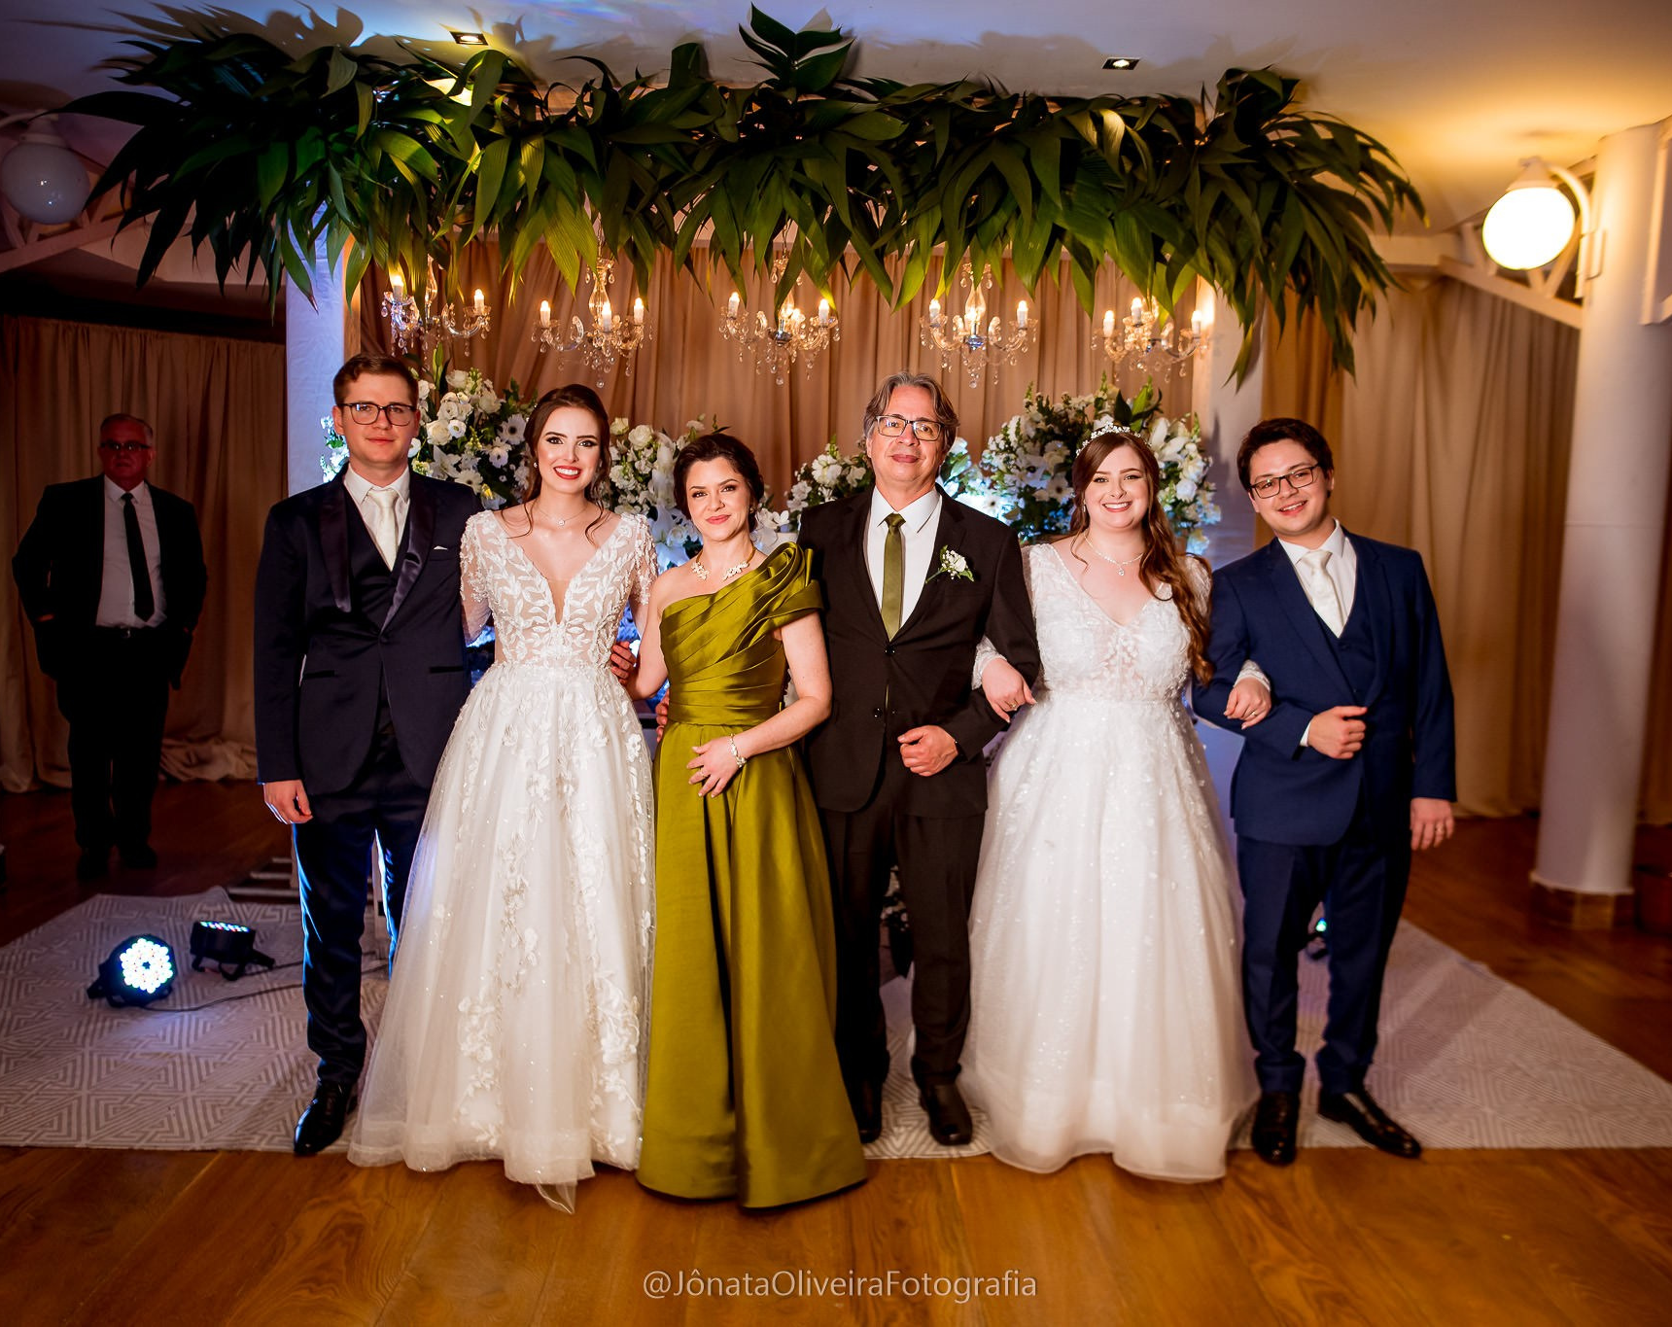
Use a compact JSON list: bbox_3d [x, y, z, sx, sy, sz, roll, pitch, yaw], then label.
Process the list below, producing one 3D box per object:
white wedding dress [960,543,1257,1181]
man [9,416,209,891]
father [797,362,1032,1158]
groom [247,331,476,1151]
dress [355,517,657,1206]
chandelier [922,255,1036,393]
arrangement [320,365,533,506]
[{"bbox_3d":[0.649,0.425,3.154,0.680,1.380,0.620,2,6,5],"label":"white wedding dress"},{"bbox_3d":[-2.923,-0.083,5.335,0.670,1.790,0.380,-1,6,-26],"label":"man"},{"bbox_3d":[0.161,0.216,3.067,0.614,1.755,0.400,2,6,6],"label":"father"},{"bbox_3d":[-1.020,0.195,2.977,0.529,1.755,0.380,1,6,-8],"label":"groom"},{"bbox_3d":[-0.728,0.374,2.954,0.677,1.419,0.650,0,6,-10],"label":"dress"},{"bbox_3d":[0.454,-1.136,4.407,0.400,0.445,0.400,1,6,0],"label":"chandelier"},{"bbox_3d":[-1.400,-0.736,4.550,0.700,0.600,0.580,1,6,-2],"label":"arrangement"}]

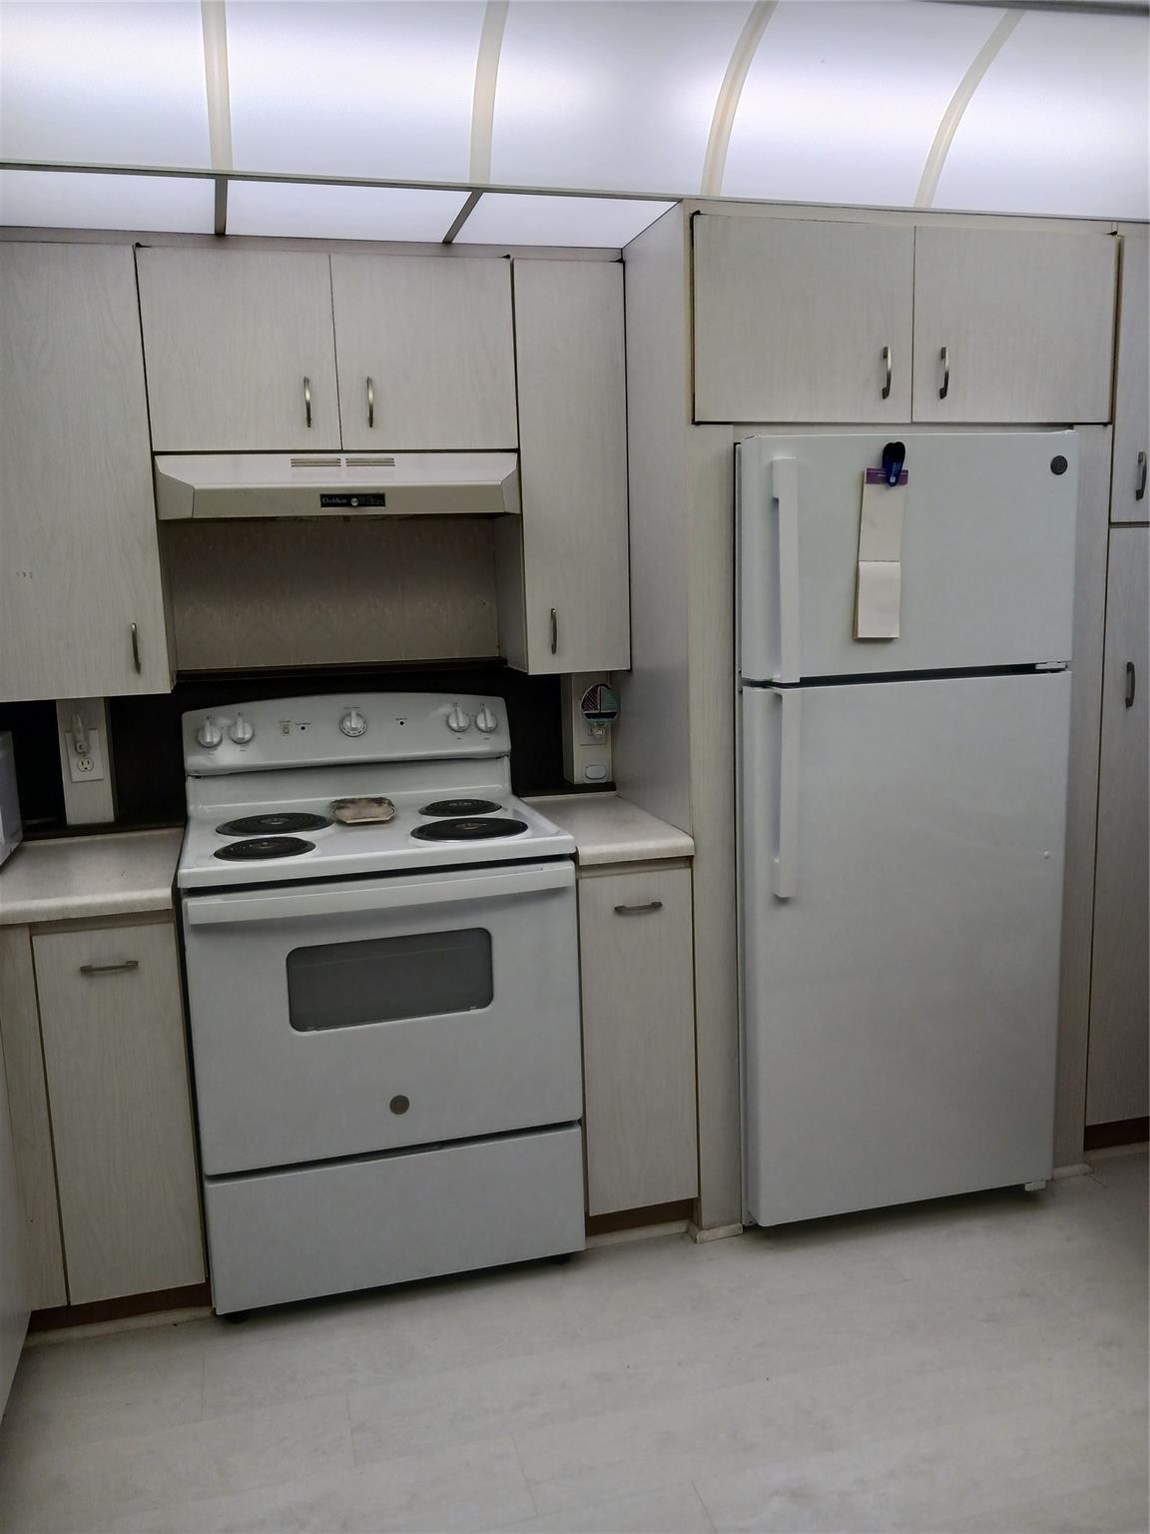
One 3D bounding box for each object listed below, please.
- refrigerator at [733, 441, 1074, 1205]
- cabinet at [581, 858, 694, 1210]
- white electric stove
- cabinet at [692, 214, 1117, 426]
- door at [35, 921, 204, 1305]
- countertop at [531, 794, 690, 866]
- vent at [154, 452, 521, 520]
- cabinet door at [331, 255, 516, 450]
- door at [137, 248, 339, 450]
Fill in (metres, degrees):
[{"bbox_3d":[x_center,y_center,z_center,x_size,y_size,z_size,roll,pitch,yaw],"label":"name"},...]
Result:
[{"bbox_3d":[0.622,0.117,2.864,0.721,1.693,0.775,-4,9,-14],"label":"refrigerator"},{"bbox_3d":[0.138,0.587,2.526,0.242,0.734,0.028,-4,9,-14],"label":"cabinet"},{"bbox_3d":[-0.434,0.451,2.640,0.758,1.182,0.690,-4,9,-14],"label":"white electric stove"},{"bbox_3d":[0.613,-0.943,2.733,0.954,0.387,0.622,-4,9,-14],"label":"cabinet"},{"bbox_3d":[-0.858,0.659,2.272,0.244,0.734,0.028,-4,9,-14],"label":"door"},{"bbox_3d":[0.051,0.132,2.728,0.250,0.040,0.608,-4,9,-14],"label":"countertop"},{"bbox_3d":[-0.519,-0.618,2.666,0.763,0.134,0.426,-4,9,-14],"label":"vent"},{"bbox_3d":[-0.314,-0.875,2.542,0.378,0.395,0.028,-4,9,-15],"label":"cabinet door"},{"bbox_3d":[-0.680,-0.849,2.445,0.375,0.395,0.028,-4,9,-15],"label":"door"}]

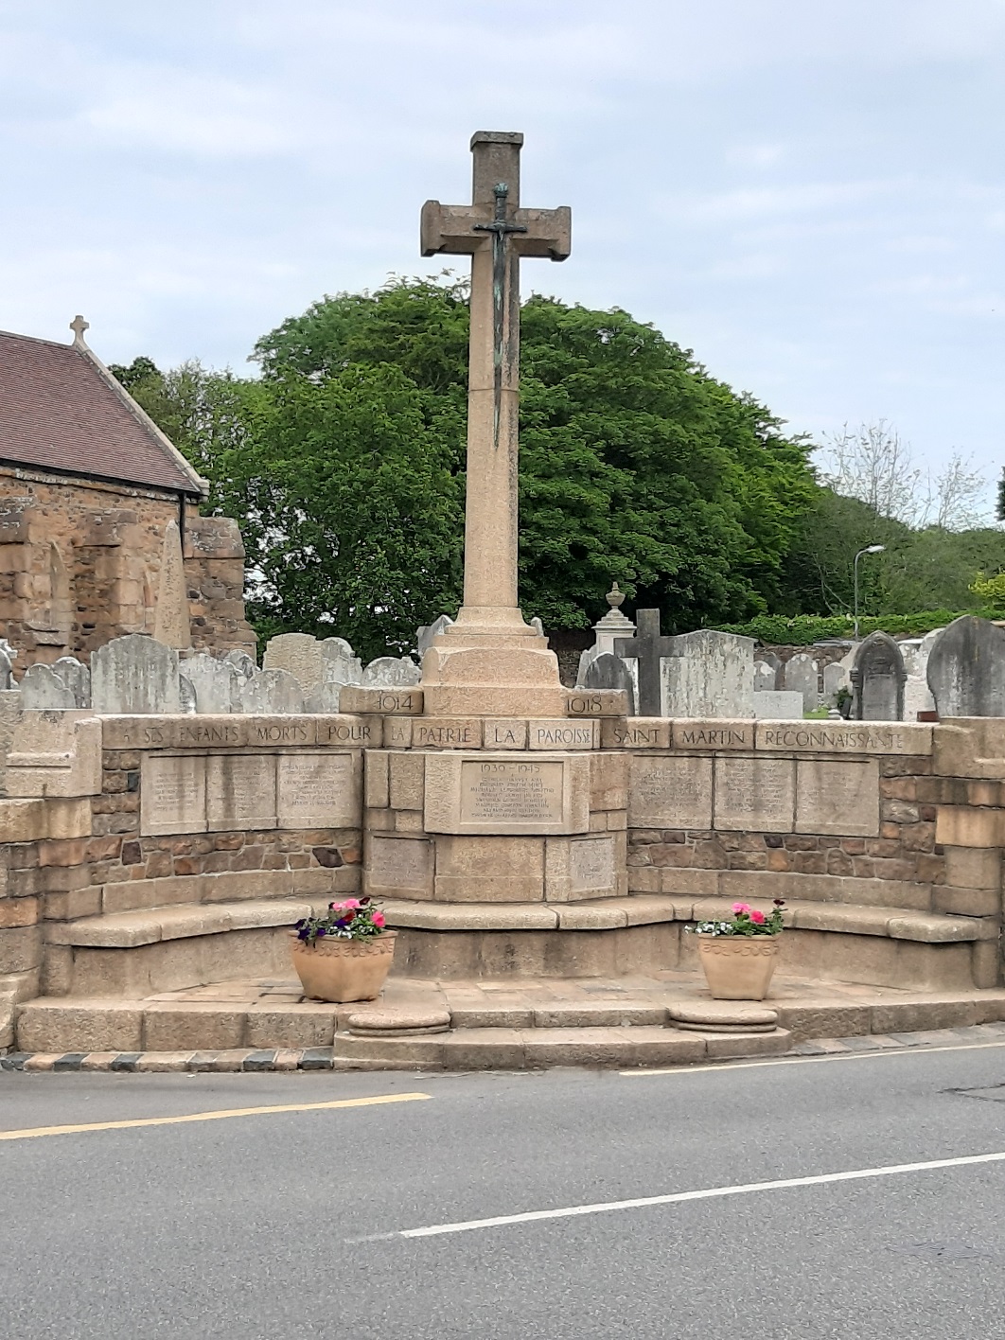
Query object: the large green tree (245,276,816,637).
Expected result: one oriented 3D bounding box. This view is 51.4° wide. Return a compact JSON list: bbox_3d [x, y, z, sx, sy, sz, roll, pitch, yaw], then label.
[{"bbox_3d":[0.876,-5.498,33.000,18.000,13.800,15.000,1,-1,0],"label":"large green tree"}]

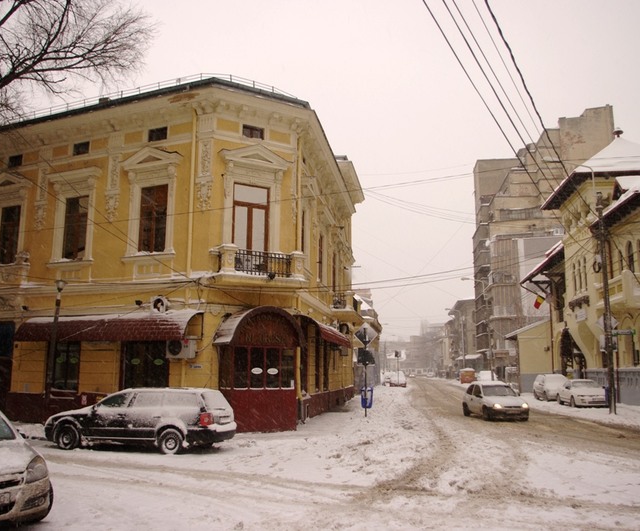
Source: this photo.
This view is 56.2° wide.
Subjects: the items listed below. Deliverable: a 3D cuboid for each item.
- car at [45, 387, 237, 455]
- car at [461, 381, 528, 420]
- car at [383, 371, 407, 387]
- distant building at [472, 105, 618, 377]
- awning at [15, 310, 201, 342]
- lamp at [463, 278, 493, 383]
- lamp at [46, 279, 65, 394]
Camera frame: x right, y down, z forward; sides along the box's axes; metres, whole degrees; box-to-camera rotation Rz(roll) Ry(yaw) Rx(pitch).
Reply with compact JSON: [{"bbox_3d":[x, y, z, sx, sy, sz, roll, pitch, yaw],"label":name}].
[{"bbox_3d":[-4.530,3.903,15.305,4.670,1.500,1.760,-2,-10,13],"label":"car"},{"bbox_3d":[7.244,5.608,24.817,1.620,1.430,3.750,1,-10,-4],"label":"car"},{"bbox_3d":[8.104,12.038,62.372,1.750,1.500,4.200,-1,-10,10],"label":"car"},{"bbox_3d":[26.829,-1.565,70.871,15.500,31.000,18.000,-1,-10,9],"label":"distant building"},{"bbox_3d":[-7.100,2.050,19.600,7.300,0.900,0.800,-4,-11,24],"label":"awning"},{"bbox_3d":[16.053,6.802,60.745,2.800,11.200,0.400,-1,-10,9],"label":"lamp"},{"bbox_3d":[-7.899,2.660,17.797,0.360,4.480,0.360,0,-10,0],"label":"lamp"}]

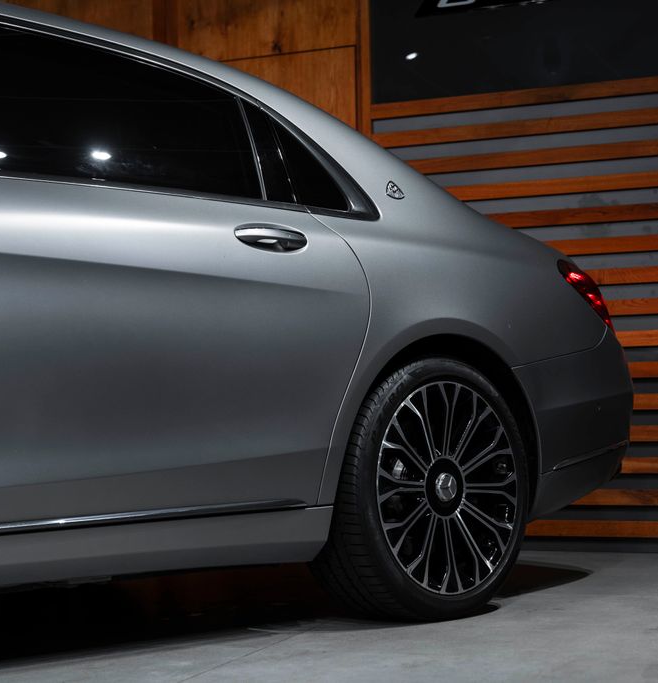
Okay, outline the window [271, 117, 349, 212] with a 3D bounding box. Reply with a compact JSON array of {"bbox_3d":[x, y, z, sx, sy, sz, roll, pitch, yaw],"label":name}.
[{"bbox_3d":[-0.057,-0.450,3.771,0.192,0.261,0.040,2,-29,-48],"label":"window"}]

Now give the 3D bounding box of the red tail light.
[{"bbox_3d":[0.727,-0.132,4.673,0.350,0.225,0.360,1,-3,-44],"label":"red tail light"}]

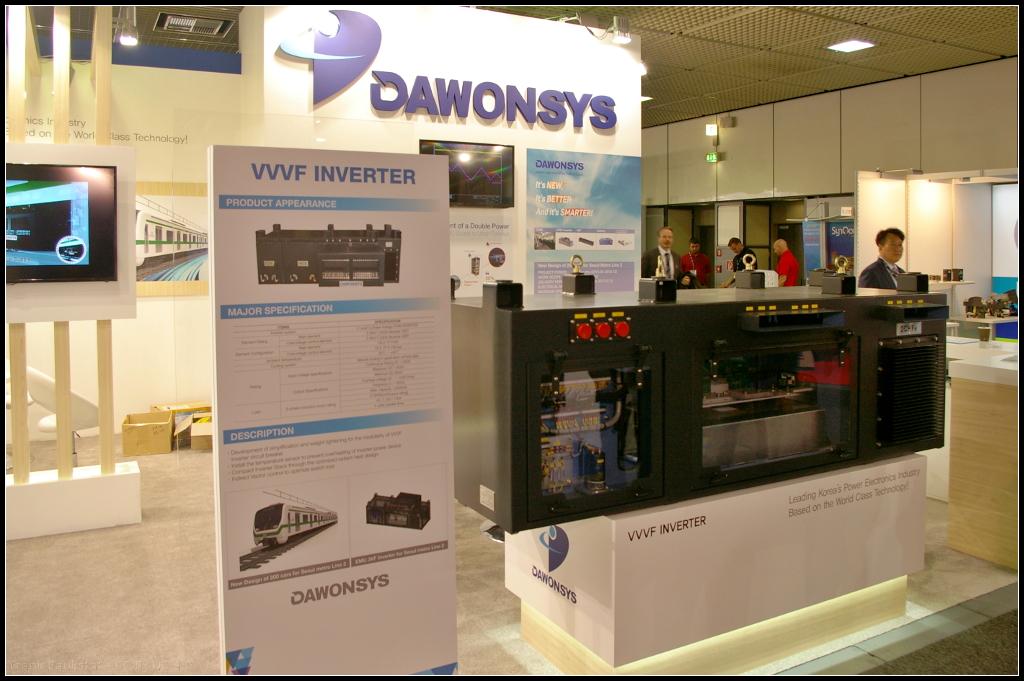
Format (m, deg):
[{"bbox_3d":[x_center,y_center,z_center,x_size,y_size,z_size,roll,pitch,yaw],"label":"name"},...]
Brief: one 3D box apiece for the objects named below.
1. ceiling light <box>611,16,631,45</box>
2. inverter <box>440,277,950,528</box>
[{"bbox_3d":[0.991,-2.807,6.948,0.150,0.210,0.170,-3,6,-28],"label":"ceiling light"},{"bbox_3d":[0.757,0.152,3.130,2.140,0.710,0.760,-3,6,-29],"label":"inverter"}]

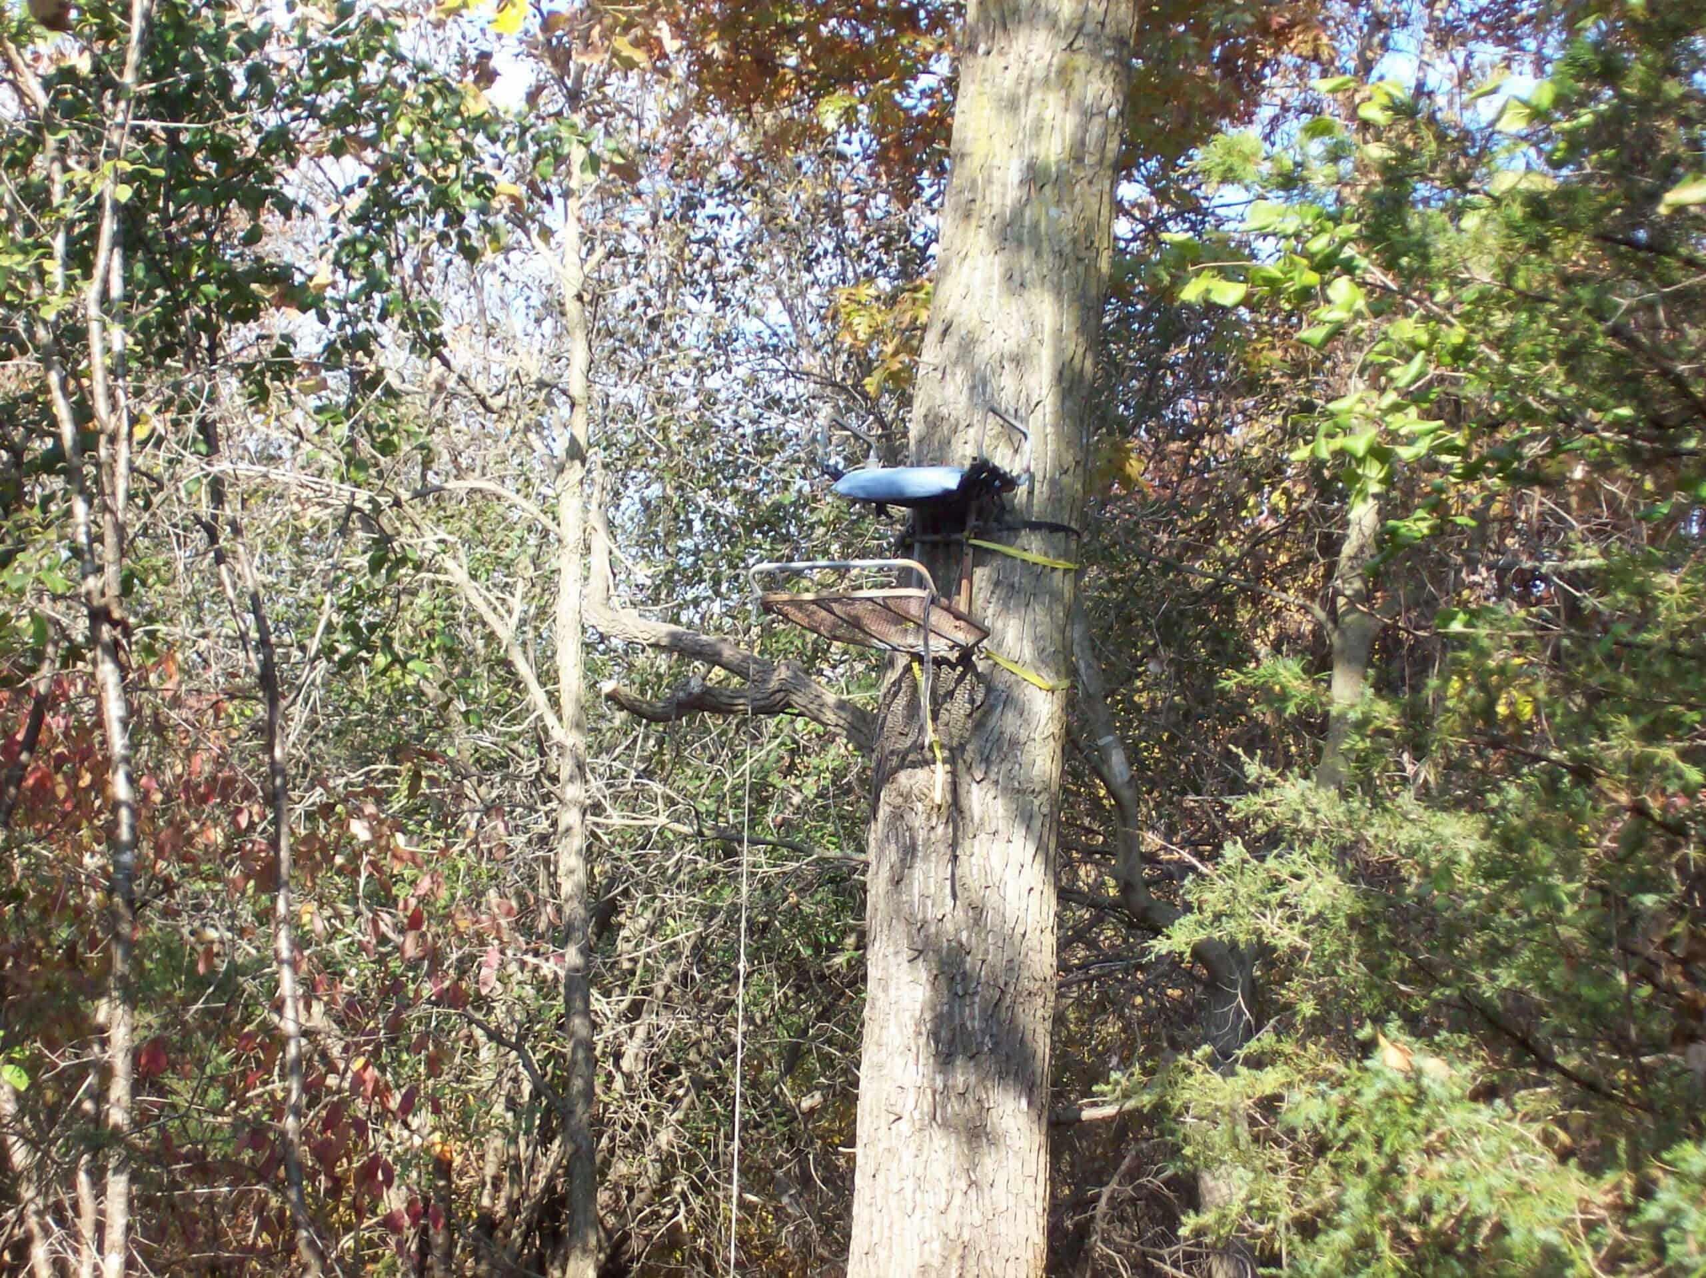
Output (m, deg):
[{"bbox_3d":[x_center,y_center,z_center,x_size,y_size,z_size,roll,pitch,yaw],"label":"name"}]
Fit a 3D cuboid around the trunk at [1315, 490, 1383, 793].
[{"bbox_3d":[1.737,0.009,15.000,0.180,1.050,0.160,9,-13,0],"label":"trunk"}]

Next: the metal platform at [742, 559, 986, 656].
[{"bbox_3d":[0.100,-0.077,13.084,0.560,0.150,0.780,-2,-12,22],"label":"metal platform"}]

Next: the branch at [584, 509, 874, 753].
[{"bbox_3d":[-0.390,-0.025,13.500,0.880,0.710,0.450,3,-11,0],"label":"branch"}]

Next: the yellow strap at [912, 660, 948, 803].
[{"bbox_3d":[0.238,0.287,13.300,0.090,0.440,0.070,-2,-12,22],"label":"yellow strap"}]

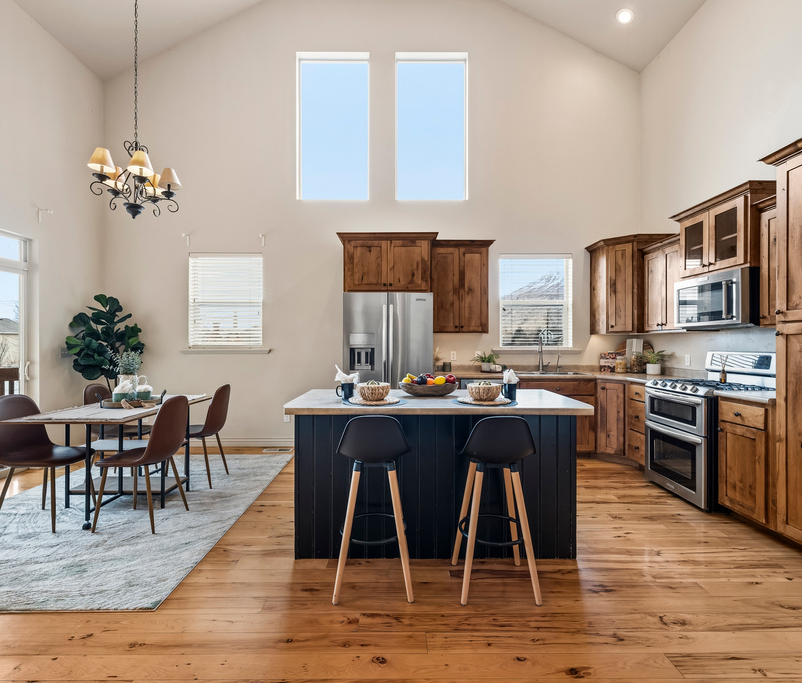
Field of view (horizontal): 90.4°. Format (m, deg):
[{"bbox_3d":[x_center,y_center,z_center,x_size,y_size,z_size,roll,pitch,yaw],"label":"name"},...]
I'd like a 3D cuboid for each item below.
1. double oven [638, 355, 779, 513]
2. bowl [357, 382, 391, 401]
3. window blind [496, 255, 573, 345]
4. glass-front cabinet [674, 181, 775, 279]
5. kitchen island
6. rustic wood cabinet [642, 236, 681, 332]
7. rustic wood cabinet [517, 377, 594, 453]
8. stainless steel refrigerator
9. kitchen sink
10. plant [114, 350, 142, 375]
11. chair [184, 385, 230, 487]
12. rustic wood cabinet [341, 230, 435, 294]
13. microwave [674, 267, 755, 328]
[{"bbox_3d":[2.581,0.703,3.342,0.710,1.200,0.760,0,0,0],"label":"double oven"},{"bbox_3d":[-0.173,0.317,2.493,0.210,0.105,0.210,0,0,0],"label":"bowl"},{"bbox_3d":[1.677,-0.502,4.950,0.895,1.150,0.070,0,0,0],"label":"window blind"},{"bbox_3d":[2.763,-0.877,3.364,0.400,0.603,0.870,0,0,0],"label":"glass-front cabinet"},{"bbox_3d":[0.222,0.848,2.750,1.800,0.914,0.850,0,0,0],"label":"kitchen island"},{"bbox_3d":[2.780,-0.540,4.020,0.370,0.910,0.560,0,0,0],"label":"rustic wood cabinet"},{"bbox_3d":[1.685,0.854,4.618,0.860,0.870,0.620,0,0,0],"label":"rustic wood cabinet"},{"bbox_3d":[-0.126,0.400,4.400,0.910,1.780,0.810,0,0,-1],"label":"stainless steel refrigerator"},{"bbox_3d":[1.690,0.475,4.550,0.840,0.200,0.540,0,0,-1],"label":"kitchen sink"},{"bbox_3d":[-2.360,0.185,3.440,0.240,0.210,0.220,0,0,-1],"label":"plant"},{"bbox_3d":[-1.830,0.846,3.659,0.550,0.900,0.460,0,0,0],"label":"chair"},{"bbox_3d":[-0.145,-0.834,4.564,1.060,0.620,0.700,0,0,0],"label":"rustic wood cabinet"},{"bbox_3d":[2.770,-0.345,3.390,0.390,0.418,0.750,0,0,0],"label":"microwave"}]

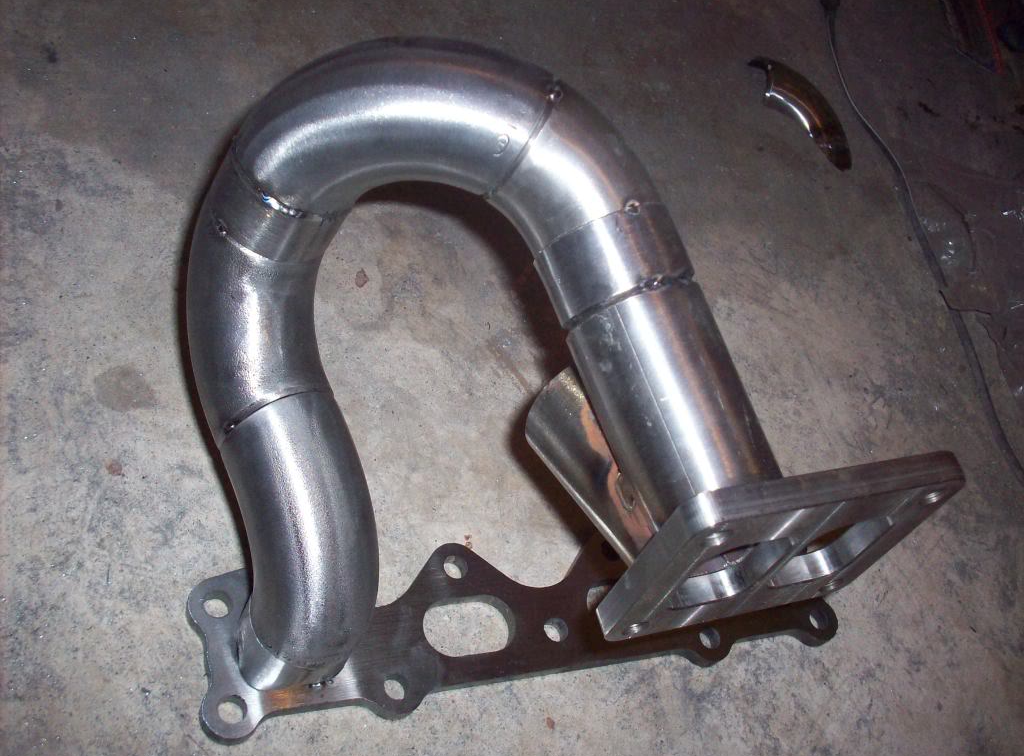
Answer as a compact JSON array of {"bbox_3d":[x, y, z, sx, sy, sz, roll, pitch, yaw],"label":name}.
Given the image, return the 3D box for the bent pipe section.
[{"bbox_3d":[-0.032,0.011,0.460,0.175,0.260,0.220,-9,57,-28],"label":"bent pipe section"}]

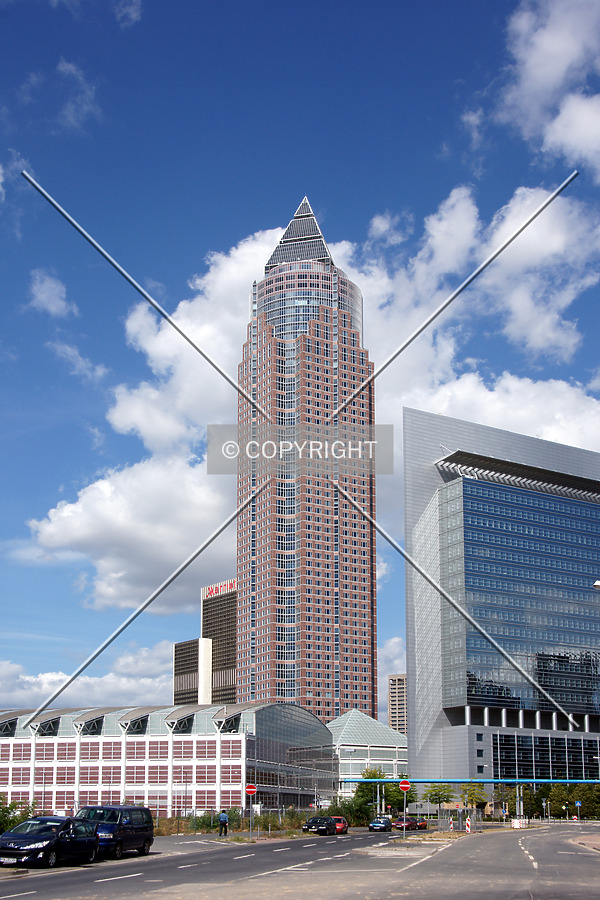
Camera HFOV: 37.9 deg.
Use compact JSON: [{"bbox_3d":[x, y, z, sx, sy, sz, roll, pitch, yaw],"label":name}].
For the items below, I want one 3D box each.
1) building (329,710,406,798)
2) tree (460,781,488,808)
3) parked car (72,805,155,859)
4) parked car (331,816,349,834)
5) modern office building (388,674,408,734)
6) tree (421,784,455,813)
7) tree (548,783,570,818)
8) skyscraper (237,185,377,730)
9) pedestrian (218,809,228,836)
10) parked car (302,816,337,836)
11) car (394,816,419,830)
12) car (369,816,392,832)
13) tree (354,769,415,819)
[{"bbox_3d":[18.599,103.363,288.000,34.000,33.500,34.000,12,-25,-27],"label":"building"},{"bbox_3d":[30.880,62.096,155.000,5.000,7.000,5.000,0,-20,0],"label":"tree"},{"bbox_3d":[-7.700,16.000,36.700,1.840,1.900,4.750,-4,-23,9],"label":"parked car"},{"bbox_3d":[2.946,30.902,72.000,1.690,1.430,4.050,-5,-21,12],"label":"parked car"},{"bbox_3d":[94.945,248.646,745.000,32.000,114.000,28.000,-9,-22,22],"label":"modern office building"},{"bbox_3d":[27.032,69.103,172.000,6.300,6.200,6.300,0,-22,0],"label":"tree"},{"bbox_3d":[46.864,63.388,158.000,4.000,6.100,4.000,0,-22,0],"label":"tree"},{"bbox_3d":[2.682,5.276,345.023,42.000,256.000,42.000,12,-25,-27],"label":"skyscraper"},{"bbox_3d":[-5.290,25.793,60.500,0.550,1.730,0.360,-3,-21,7],"label":"pedestrian"},{"bbox_3d":[1.640,29.750,69.300,1.750,1.430,4.400,-5,-23,13],"label":"parked car"},{"bbox_3d":[11.000,38.850,91.200,1.700,1.420,4.250,-8,-24,19],"label":"car"},{"bbox_3d":[7.554,35.128,82.000,1.700,1.430,4.150,-4,-21,11],"label":"car"},{"bbox_3d":[13.328,54.339,138.000,9.800,7.800,8.500,0,-20,0],"label":"tree"}]

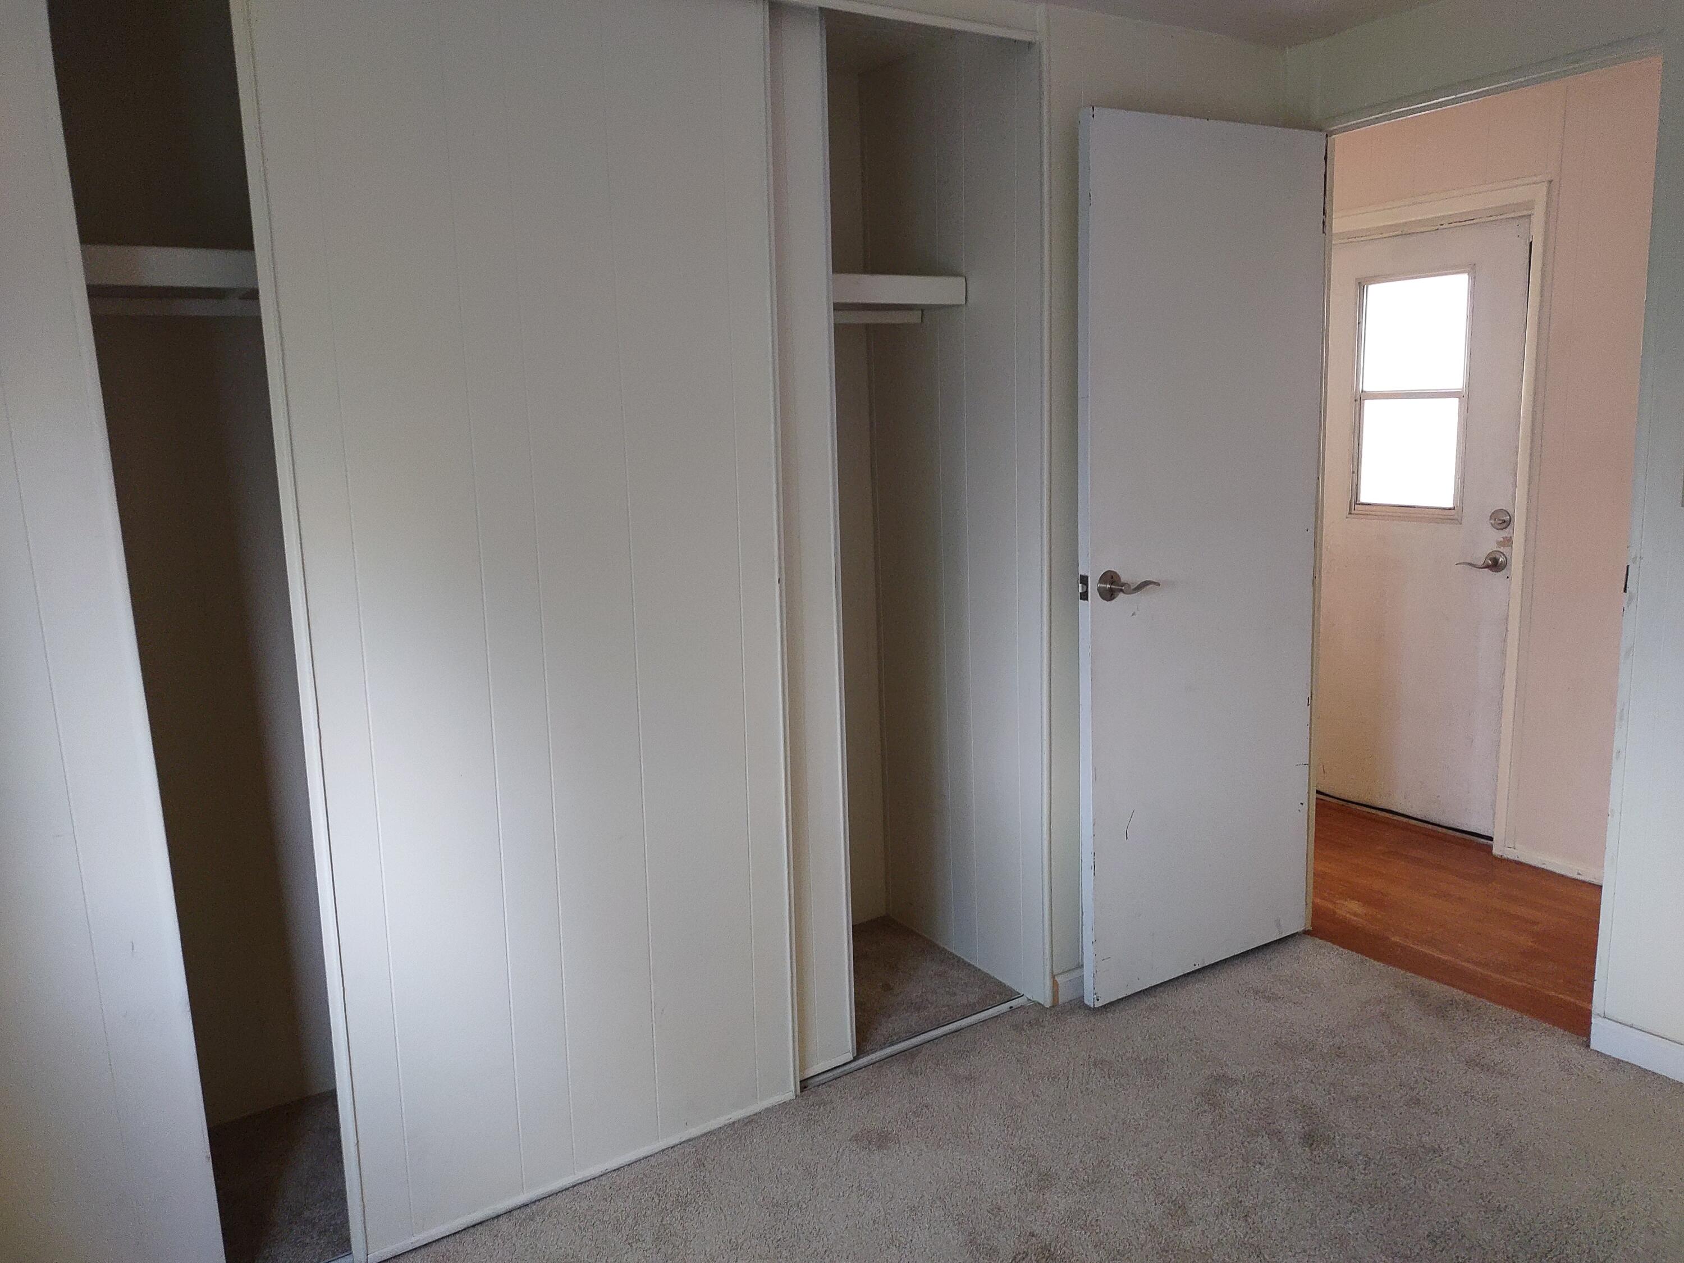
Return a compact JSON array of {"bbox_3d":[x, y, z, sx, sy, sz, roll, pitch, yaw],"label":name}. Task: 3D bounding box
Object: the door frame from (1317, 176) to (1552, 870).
[{"bbox_3d":[1.829,-0.345,3.996,0.110,2.030,0.910,-9,12,-33],"label":"door frame"}]

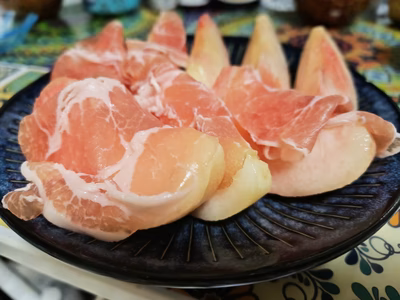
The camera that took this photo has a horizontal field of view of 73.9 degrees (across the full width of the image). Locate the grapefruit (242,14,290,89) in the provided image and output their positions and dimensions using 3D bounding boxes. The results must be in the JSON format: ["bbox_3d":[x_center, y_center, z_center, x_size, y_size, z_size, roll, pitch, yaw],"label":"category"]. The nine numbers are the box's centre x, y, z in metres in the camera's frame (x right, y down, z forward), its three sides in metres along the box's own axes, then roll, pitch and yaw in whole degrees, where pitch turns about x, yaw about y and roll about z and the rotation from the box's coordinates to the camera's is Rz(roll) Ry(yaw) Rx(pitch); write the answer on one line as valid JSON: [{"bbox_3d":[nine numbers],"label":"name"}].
[{"bbox_3d":[0.053,-0.073,0.214,0.039,0.073,0.036,-1,1,0],"label":"grapefruit"}]

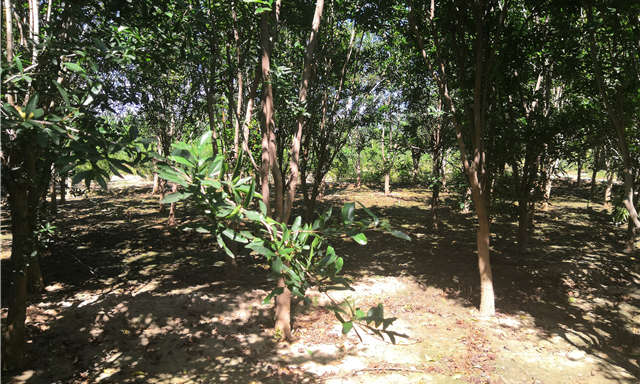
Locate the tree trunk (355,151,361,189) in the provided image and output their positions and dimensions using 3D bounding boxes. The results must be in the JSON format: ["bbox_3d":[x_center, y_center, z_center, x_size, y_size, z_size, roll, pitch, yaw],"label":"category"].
[{"bbox_3d":[1.390,-0.834,18.500,0.210,1.394,0.200,0,5,0],"label":"tree trunk"}]

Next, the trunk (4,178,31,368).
[{"bbox_3d":[-2.091,0.584,3.450,0.160,1.286,0.150,0,5,0],"label":"trunk"}]

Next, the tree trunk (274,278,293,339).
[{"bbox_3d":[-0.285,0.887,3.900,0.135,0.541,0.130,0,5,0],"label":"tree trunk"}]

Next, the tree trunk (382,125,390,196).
[{"bbox_3d":[2.131,-1.010,16.000,0.220,2.285,0.210,0,5,0],"label":"tree trunk"}]

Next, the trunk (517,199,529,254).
[{"bbox_3d":[2.961,0.490,7.300,0.170,0.782,0.170,0,5,0],"label":"trunk"}]

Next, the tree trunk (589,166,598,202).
[{"bbox_3d":[7.670,-0.210,14.000,0.240,1.000,0.220,0,5,0],"label":"tree trunk"}]

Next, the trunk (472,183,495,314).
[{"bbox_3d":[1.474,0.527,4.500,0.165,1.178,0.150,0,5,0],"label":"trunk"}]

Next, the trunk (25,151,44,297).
[{"bbox_3d":[-3.031,0.303,5.300,0.180,1.514,0.170,0,5,0],"label":"trunk"}]

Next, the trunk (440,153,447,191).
[{"bbox_3d":[4.329,-0.719,17.500,0.200,1.319,0.200,0,5,0],"label":"trunk"}]

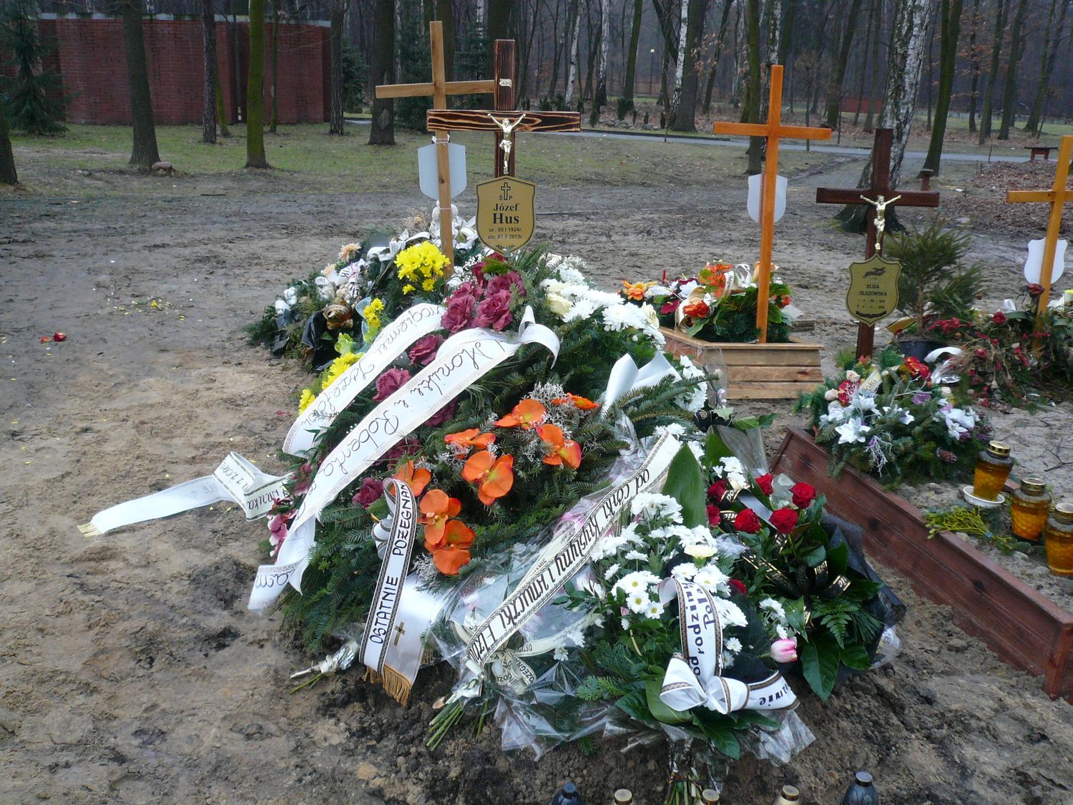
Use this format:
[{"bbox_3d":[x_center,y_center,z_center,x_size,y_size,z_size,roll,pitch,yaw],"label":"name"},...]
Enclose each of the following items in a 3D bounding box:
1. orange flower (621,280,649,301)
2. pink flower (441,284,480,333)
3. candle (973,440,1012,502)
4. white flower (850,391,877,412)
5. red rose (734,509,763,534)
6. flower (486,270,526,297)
[{"bbox_3d":[0.491,-0.553,4.770,0.130,0.100,0.090,1,-6,0],"label":"orange flower"},{"bbox_3d":[-0.257,-0.315,3.220,0.125,0.140,0.090,4,-5,9],"label":"pink flower"},{"bbox_3d":[1.495,0.225,3.150,0.126,0.178,0.126,6,19,-2],"label":"candle"},{"bbox_3d":[1.175,-0.004,3.450,0.100,0.080,0.060,9,-5,23],"label":"white flower"},{"bbox_3d":[0.540,0.302,2.450,0.068,0.058,0.060,5,-12,13],"label":"red rose"},{"bbox_3d":[-0.102,-0.388,3.210,0.130,0.110,0.085,-3,-7,-11],"label":"flower"}]

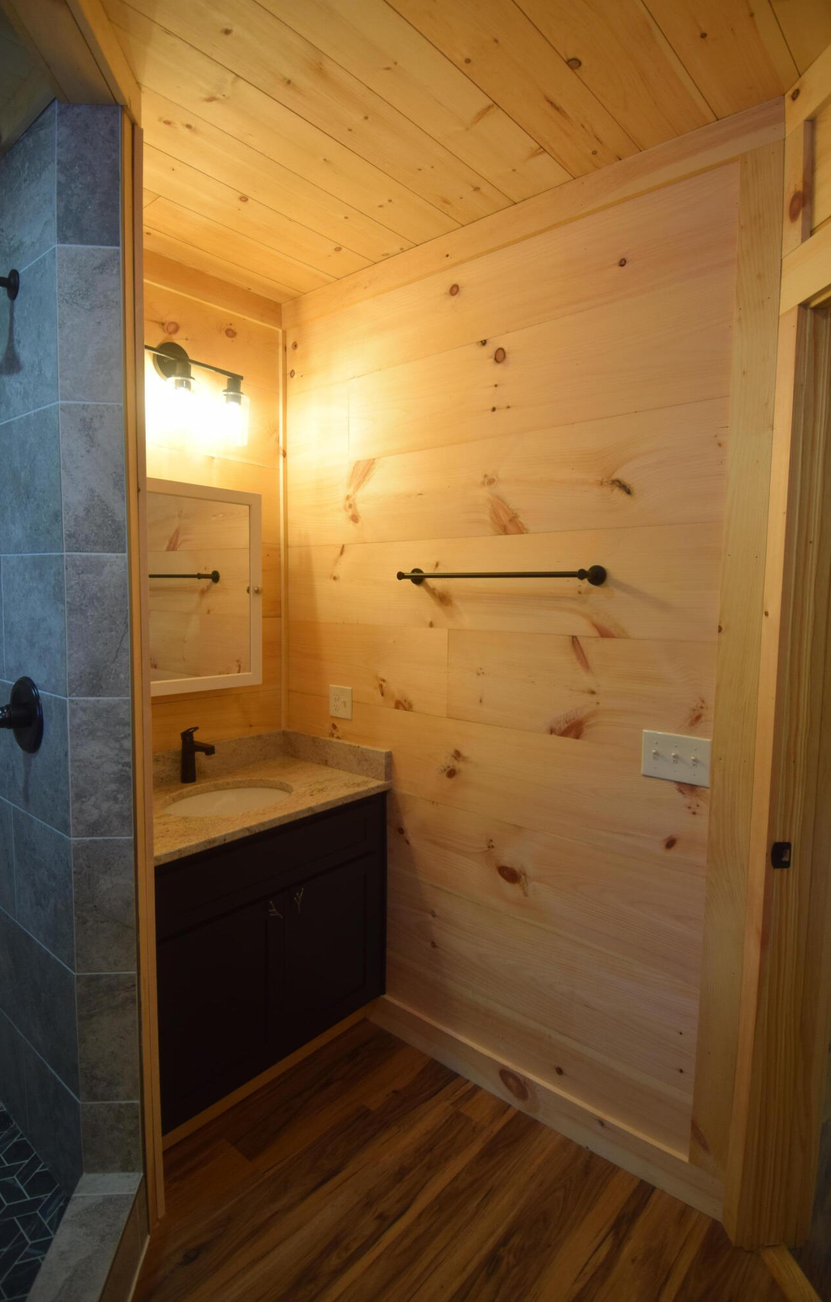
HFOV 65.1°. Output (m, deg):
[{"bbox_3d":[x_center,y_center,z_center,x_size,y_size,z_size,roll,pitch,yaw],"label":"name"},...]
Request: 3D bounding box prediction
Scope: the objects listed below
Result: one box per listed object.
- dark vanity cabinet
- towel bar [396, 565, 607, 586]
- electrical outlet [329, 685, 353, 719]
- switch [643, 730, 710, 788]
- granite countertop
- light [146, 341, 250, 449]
[{"bbox_3d":[-0.600,0.847,2.064,0.555,0.746,0.903,5,6,40],"label":"dark vanity cabinet"},{"bbox_3d":[0.206,-0.212,1.832,0.658,0.054,0.093,5,6,40],"label":"towel bar"},{"bbox_3d":[-0.264,0.183,2.316,0.117,0.114,0.011,5,6,40],"label":"electrical outlet"},{"bbox_3d":[0.624,0.259,1.563,0.162,0.114,0.016,5,6,40],"label":"switch"},{"bbox_3d":[-0.589,0.413,2.022,0.571,0.126,0.903,5,6,40],"label":"granite countertop"},{"bbox_3d":[-0.737,-0.835,2.054,0.142,0.290,0.472,5,6,40],"label":"light"}]

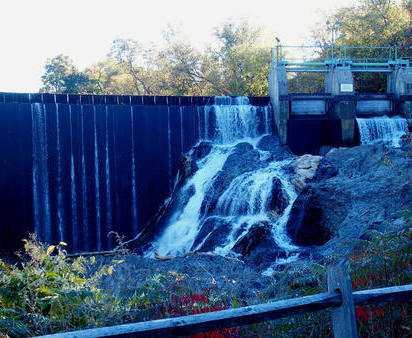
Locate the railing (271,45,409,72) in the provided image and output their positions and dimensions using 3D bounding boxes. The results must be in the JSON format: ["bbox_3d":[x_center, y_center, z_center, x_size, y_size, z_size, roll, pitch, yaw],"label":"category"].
[{"bbox_3d":[6.370,-5.240,47.000,6.380,1.170,1.200,0,4,-4],"label":"railing"}]

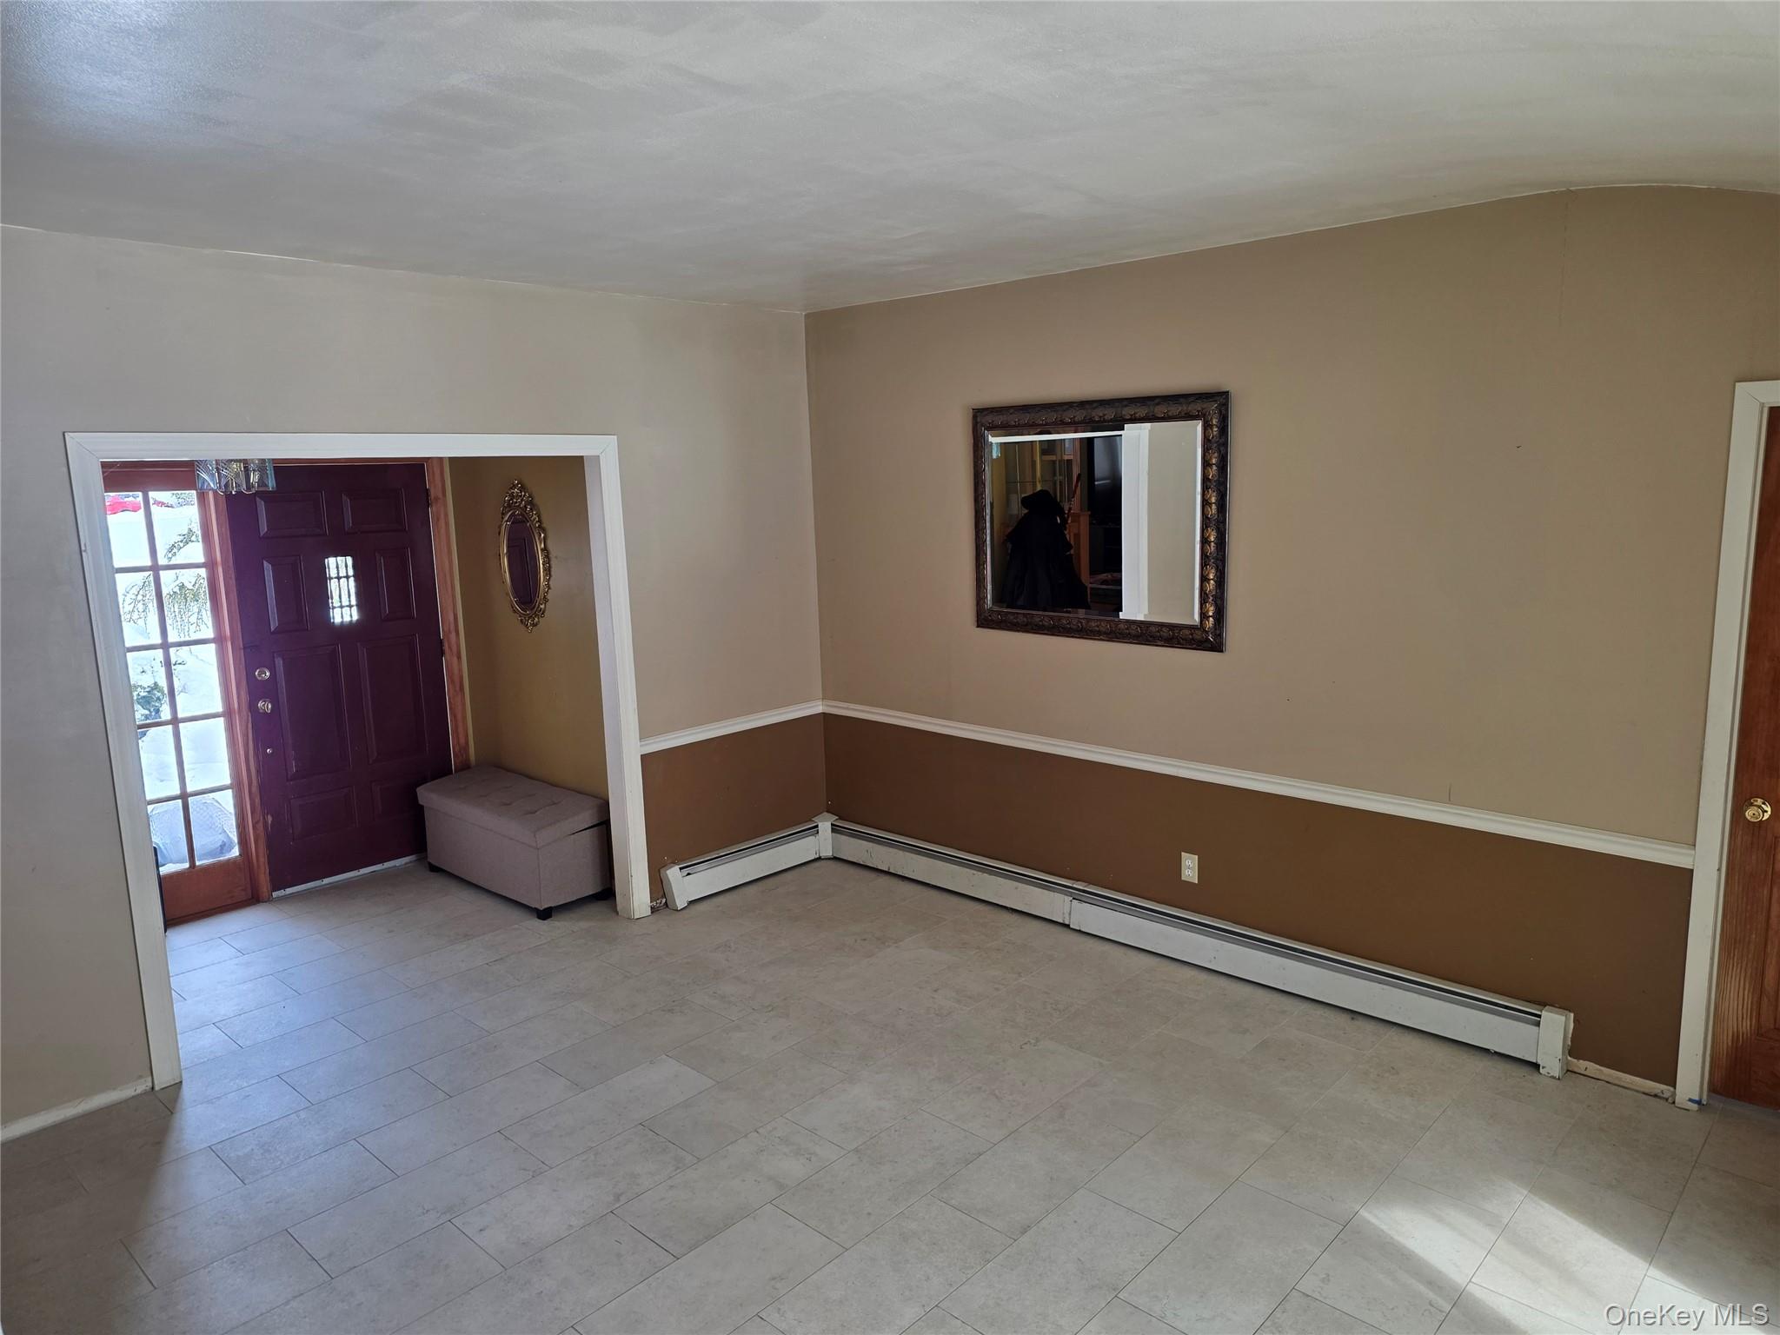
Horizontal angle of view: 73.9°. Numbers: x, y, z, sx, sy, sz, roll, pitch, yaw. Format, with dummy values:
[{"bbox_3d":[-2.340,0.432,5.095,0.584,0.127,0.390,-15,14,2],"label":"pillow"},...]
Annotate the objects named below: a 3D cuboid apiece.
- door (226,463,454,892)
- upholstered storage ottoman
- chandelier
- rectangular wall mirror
[{"bbox_3d":[-2.725,0.016,5.946,0.050,2.025,0.945,7,13,43],"label":"door"},{"bbox_3d":[-1.845,0.851,5.792,1.110,0.440,0.390,7,13,43],"label":"upholstered storage ottoman"},{"bbox_3d":[-2.616,-0.888,4.694,0.285,0.380,0.285,7,13,43],"label":"chandelier"},{"bbox_3d":[0.796,-0.577,4.694,1.165,0.930,0.045,7,13,43],"label":"rectangular wall mirror"}]

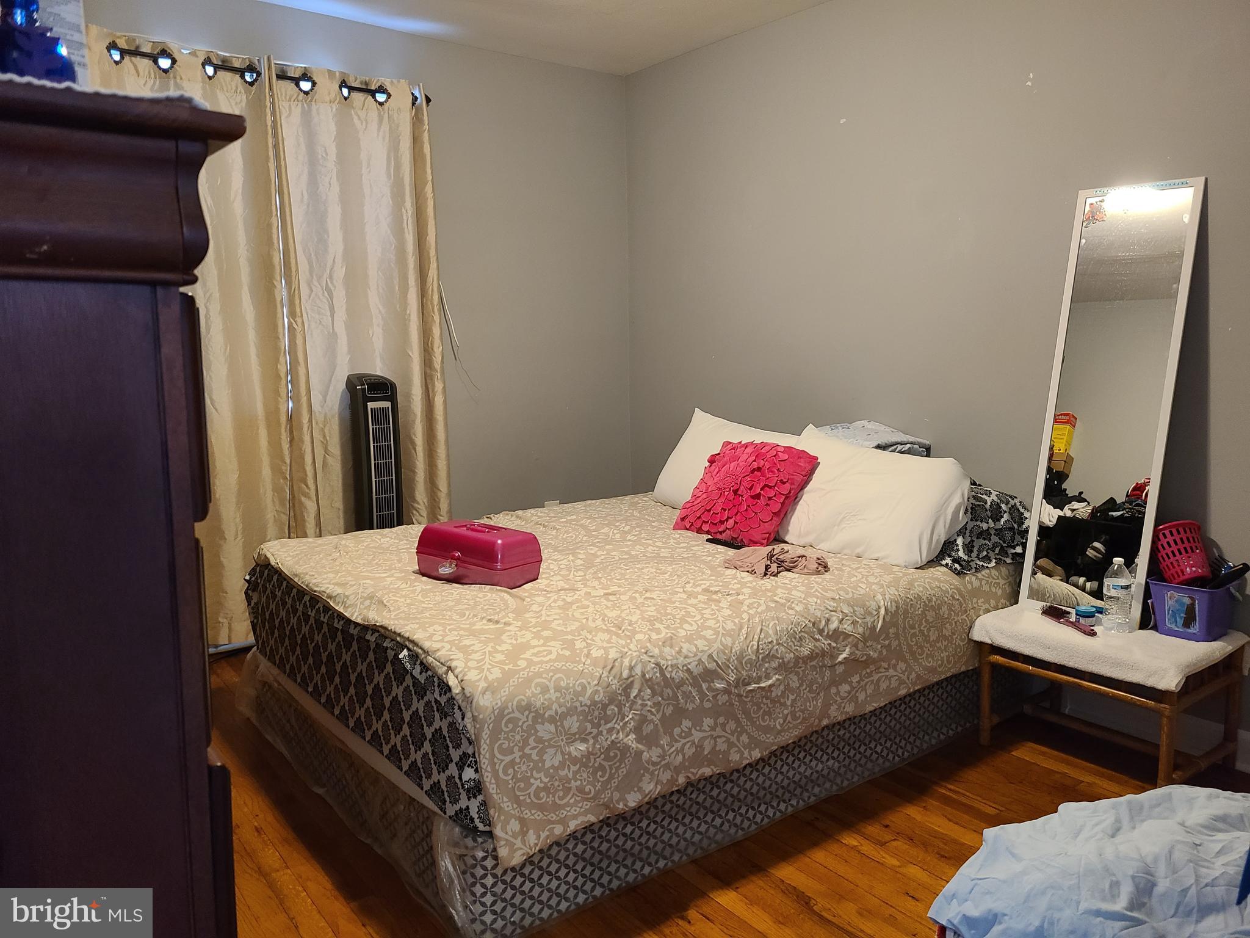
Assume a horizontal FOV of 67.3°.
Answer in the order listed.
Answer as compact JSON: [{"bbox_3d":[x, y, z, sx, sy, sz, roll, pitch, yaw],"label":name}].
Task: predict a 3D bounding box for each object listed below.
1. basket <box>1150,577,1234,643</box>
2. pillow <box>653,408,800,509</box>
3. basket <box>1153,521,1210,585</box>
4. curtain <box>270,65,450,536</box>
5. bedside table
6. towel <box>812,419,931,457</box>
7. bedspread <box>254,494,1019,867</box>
[{"bbox_3d":[1.544,0.377,2.562,0.190,0.140,0.150,-6,9,-37],"label":"basket"},{"bbox_3d":[0.447,-0.020,3.648,0.170,0.440,0.670,37,-17,-34],"label":"pillow"},{"bbox_3d":[1.523,0.234,2.571,0.118,0.140,0.118,12,-26,-31],"label":"basket"},{"bbox_3d":[-1.042,-0.469,3.809,0.660,2.165,0.110,-6,9,-37],"label":"curtain"},{"bbox_3d":[1.364,0.633,2.684,0.435,0.388,0.550,-6,9,-37],"label":"bedside table"},{"bbox_3d":[0.857,-0.091,3.357,0.280,0.160,0.460,-6,9,-37],"label":"towel"},{"bbox_3d":[0.047,0.424,2.960,1.970,0.385,1.540,-6,9,-37],"label":"bedspread"}]

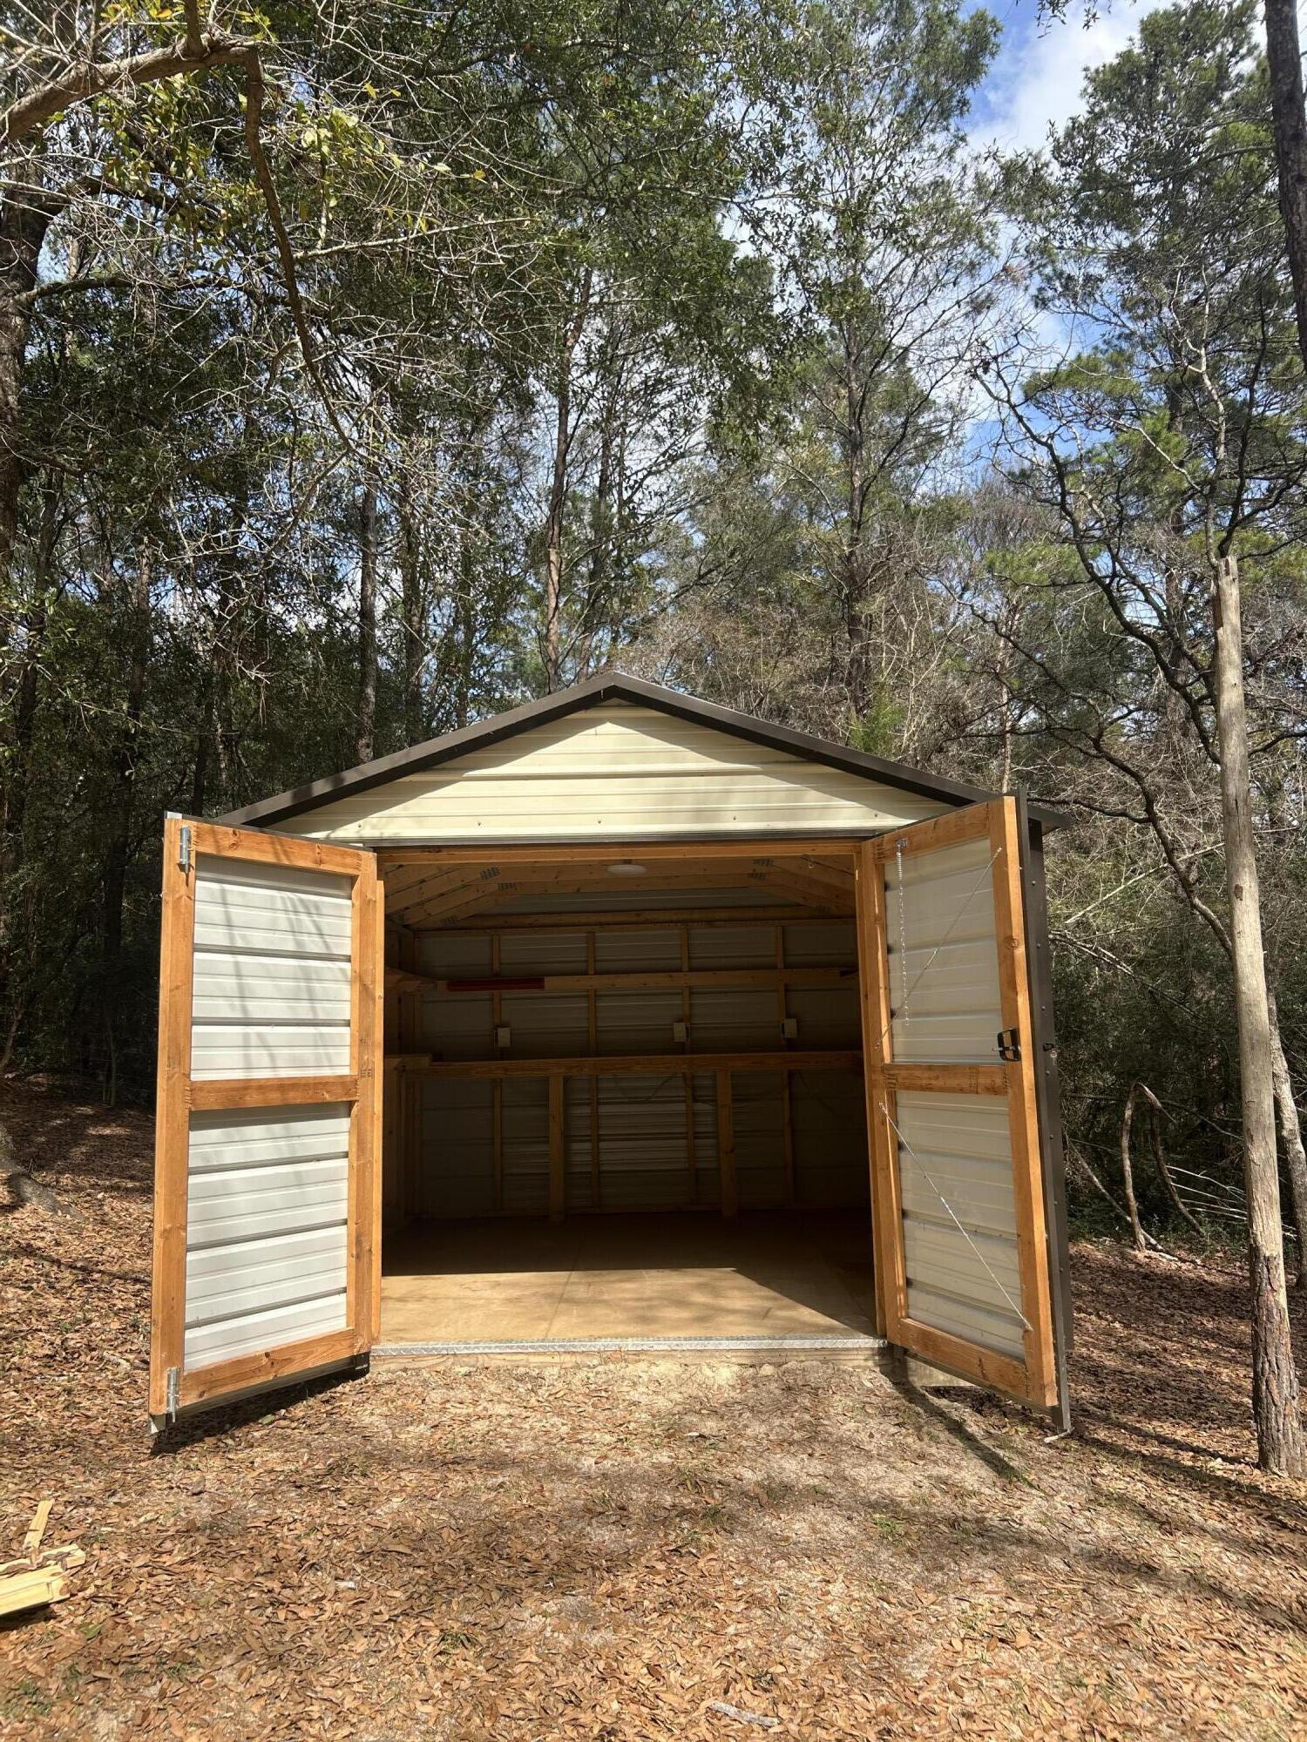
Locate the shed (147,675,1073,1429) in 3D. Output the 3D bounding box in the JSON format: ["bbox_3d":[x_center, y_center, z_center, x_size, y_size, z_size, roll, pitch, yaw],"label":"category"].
[{"bbox_3d":[-0.083,0.749,6.208,3.280,2.500,4.660,-1,-8,0],"label":"shed"}]

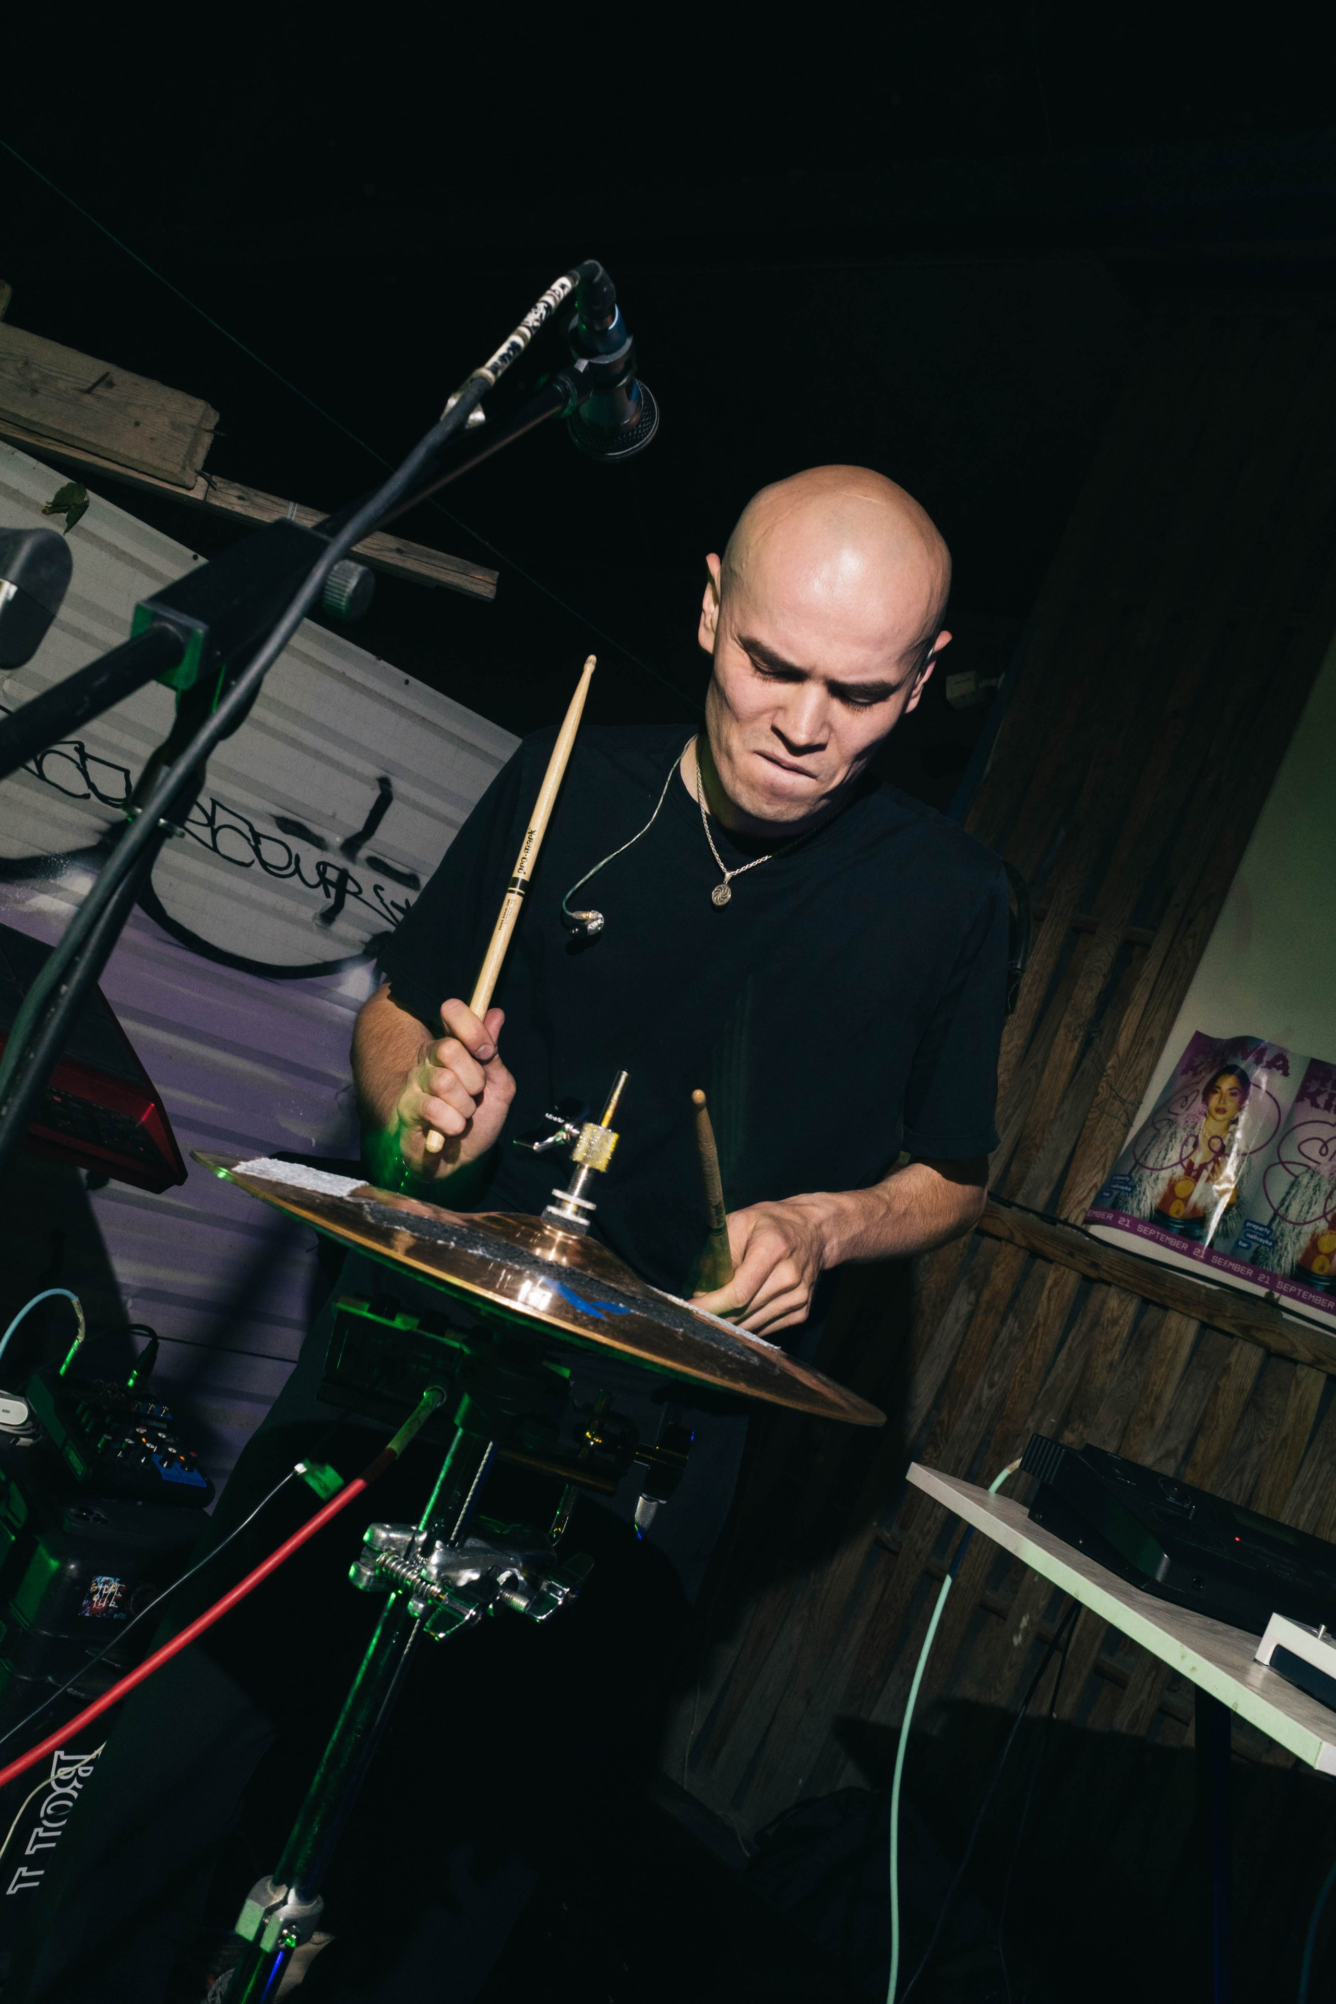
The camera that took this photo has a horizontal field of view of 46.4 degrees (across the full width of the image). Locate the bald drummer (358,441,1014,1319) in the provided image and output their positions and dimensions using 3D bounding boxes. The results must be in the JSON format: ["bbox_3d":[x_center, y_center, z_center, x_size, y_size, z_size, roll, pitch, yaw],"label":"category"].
[{"bbox_3d":[-0.124,0.417,1.263,0.580,1.670,0.480,22,-2,1],"label":"bald drummer"}]

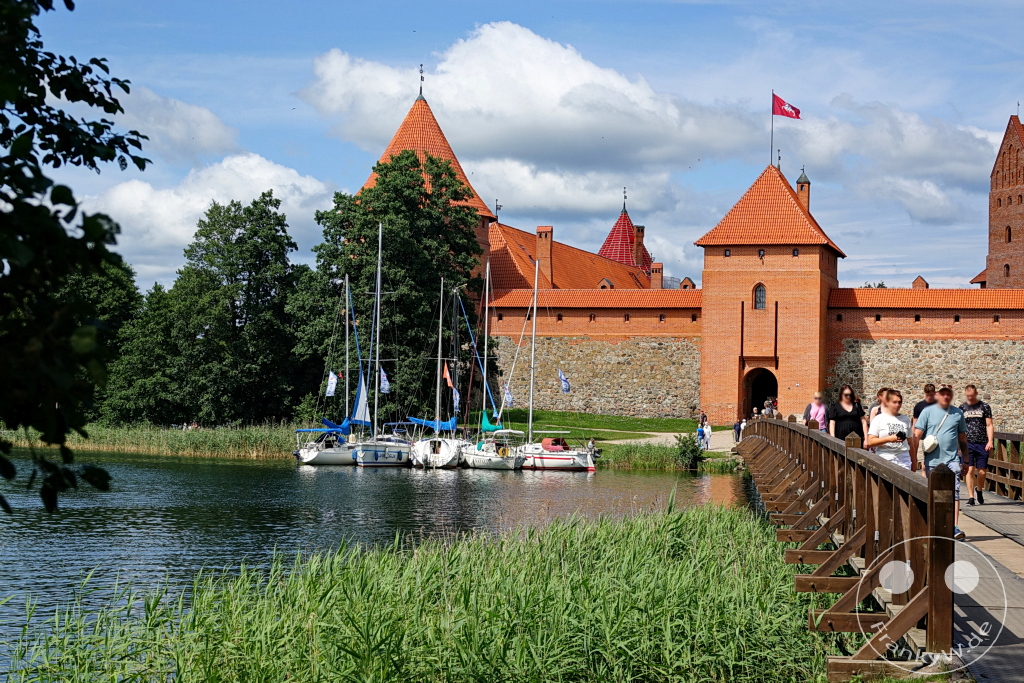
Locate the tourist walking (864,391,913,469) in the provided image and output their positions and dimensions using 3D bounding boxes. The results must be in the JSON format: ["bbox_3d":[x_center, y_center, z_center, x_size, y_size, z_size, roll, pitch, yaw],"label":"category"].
[{"bbox_3d":[4.521,1.439,23.200,0.570,1.710,0.470,1,-2,0],"label":"tourist walking"}]

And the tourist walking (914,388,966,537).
[{"bbox_3d":[5.061,1.418,22.900,0.640,1.810,0.550,1,-1,6],"label":"tourist walking"}]

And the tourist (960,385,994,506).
[{"bbox_3d":[6.858,1.532,28.500,0.520,1.790,0.500,1,-2,9],"label":"tourist"}]

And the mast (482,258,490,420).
[{"bbox_3d":[-1.439,0.066,110.000,0.200,9.400,0.200,1,-1,0],"label":"mast"}]

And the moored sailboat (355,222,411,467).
[{"bbox_3d":[-7.207,0.112,108.500,3.100,13.600,9.300,1,-2,10],"label":"moored sailboat"}]

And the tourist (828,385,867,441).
[{"bbox_3d":[5.203,1.535,30.000,0.590,1.720,0.420,1,-1,7],"label":"tourist"}]

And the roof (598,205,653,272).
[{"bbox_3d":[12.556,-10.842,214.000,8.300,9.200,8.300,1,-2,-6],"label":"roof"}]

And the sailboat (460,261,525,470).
[{"bbox_3d":[-1.046,1.211,106.500,2.650,11.400,7.700,2,-2,-22],"label":"sailboat"}]

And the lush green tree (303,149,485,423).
[{"bbox_3d":[-8.018,-3.534,132.000,12.000,19.000,11.500,1,-1,0],"label":"lush green tree"}]

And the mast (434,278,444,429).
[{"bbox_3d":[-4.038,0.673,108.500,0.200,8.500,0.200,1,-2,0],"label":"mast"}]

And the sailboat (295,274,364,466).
[{"bbox_3d":[-9.697,1.573,107.500,2.600,10.700,7.500,0,-2,27],"label":"sailboat"}]

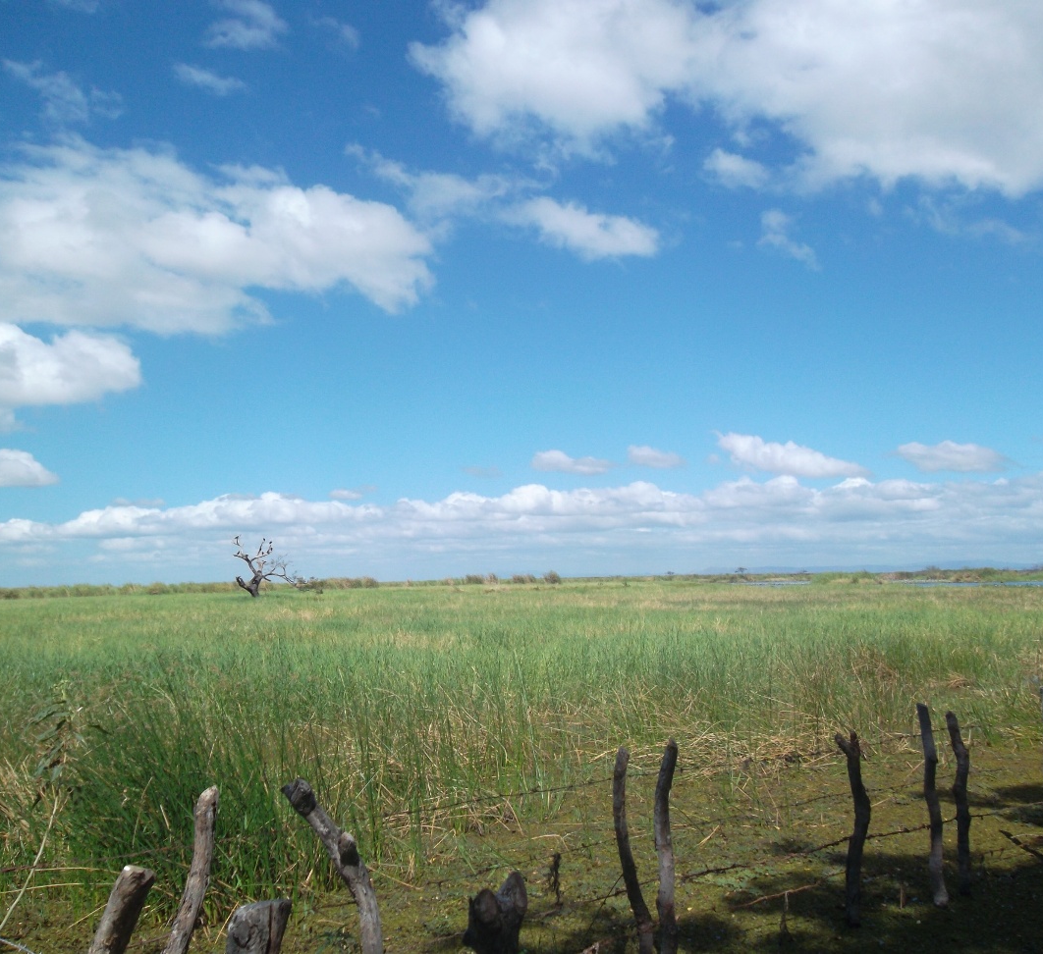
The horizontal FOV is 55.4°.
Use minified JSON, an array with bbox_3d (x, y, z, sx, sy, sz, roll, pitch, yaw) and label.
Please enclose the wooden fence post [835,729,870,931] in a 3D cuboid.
[{"bbox_3d":[1.962,2.075,5.869,0.170,1.112,0.130,-3,-6,18],"label":"wooden fence post"}]

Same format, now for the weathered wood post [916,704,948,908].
[{"bbox_3d":[2.567,2.046,6.200,0.130,1.220,0.110,-3,-6,22],"label":"weathered wood post"}]

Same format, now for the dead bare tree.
[{"bbox_3d":[-27.291,9.518,105.000,6.700,6.600,5.200,1,-6,-15],"label":"dead bare tree"}]

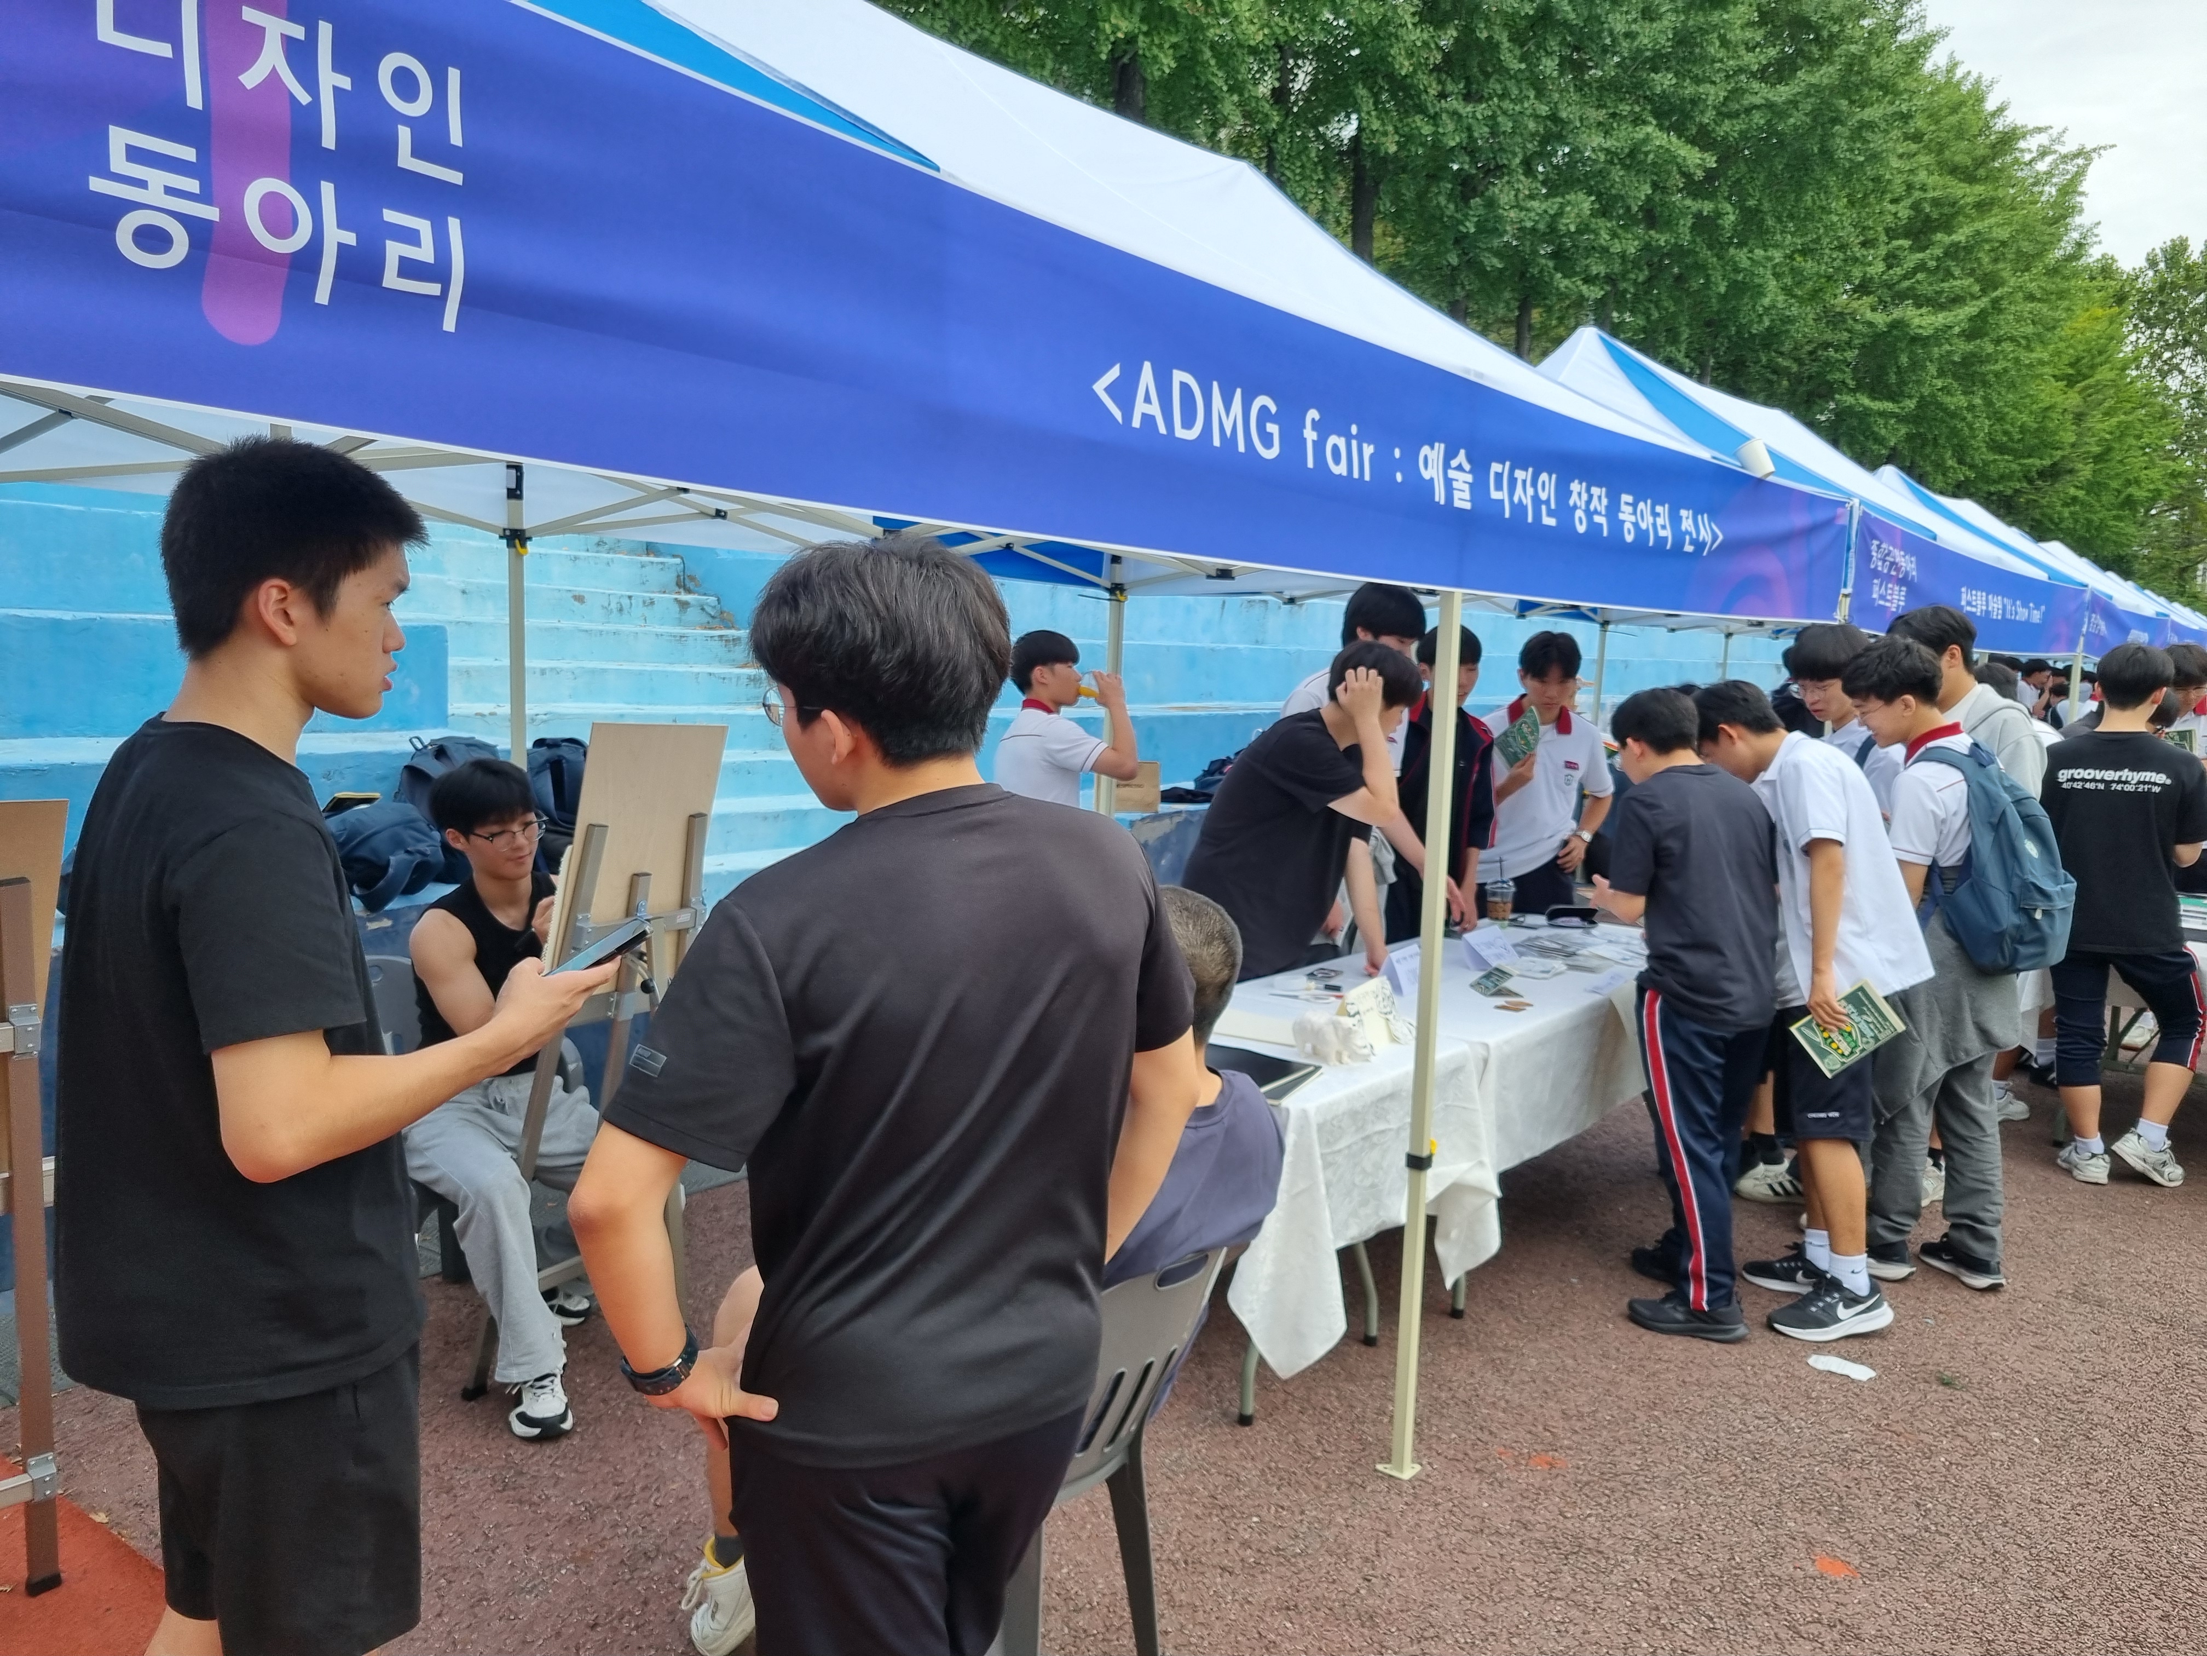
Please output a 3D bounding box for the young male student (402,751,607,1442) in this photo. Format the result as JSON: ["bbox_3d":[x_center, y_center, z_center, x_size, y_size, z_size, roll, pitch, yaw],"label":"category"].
[{"bbox_3d":[-1.323,0.519,3.771,0.600,1.310,0.900,-4,9,-41],"label":"young male student"}]

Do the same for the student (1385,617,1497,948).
[{"bbox_3d":[1.137,0.163,5.789,0.420,1.730,0.480,8,9,42],"label":"student"}]

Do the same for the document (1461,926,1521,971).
[{"bbox_3d":[1.072,0.320,4.580,0.115,0.095,0.210,7,8,36],"label":"document"}]

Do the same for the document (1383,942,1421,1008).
[{"bbox_3d":[0.772,0.355,4.185,0.115,0.095,0.210,7,8,36],"label":"document"}]

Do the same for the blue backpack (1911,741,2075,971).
[{"bbox_3d":[2.283,0.073,4.250,0.320,0.490,0.240,-7,0,-31],"label":"blue backpack"}]

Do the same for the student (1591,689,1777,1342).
[{"bbox_3d":[1.402,0.413,3.983,0.430,1.530,0.450,6,7,29],"label":"student"}]

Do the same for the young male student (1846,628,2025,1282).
[{"bbox_3d":[2.151,0.340,4.285,0.420,1.660,0.460,6,8,32],"label":"young male student"}]

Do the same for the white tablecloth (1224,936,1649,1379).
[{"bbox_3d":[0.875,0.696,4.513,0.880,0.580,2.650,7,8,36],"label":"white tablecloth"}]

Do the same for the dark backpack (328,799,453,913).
[{"bbox_3d":[-2.208,0.061,4.915,0.320,0.280,0.420,7,8,36],"label":"dark backpack"}]

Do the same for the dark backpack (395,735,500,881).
[{"bbox_3d":[-2.072,-0.063,5.250,0.240,0.440,0.330,7,8,36],"label":"dark backpack"}]

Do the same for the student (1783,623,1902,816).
[{"bbox_3d":[2.223,0.260,5.128,0.400,1.760,0.460,1,7,-12],"label":"student"}]

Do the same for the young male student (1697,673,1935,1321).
[{"bbox_3d":[1.803,0.432,4.200,0.580,1.600,0.460,4,7,14],"label":"young male student"}]

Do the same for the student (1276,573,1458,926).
[{"bbox_3d":[0.814,0.152,5.253,0.550,1.850,0.520,4,7,20],"label":"student"}]

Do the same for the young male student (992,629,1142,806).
[{"bbox_3d":[-0.138,0.154,5.408,0.450,1.610,0.460,1,7,-12],"label":"young male student"}]

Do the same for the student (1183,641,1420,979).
[{"bbox_3d":[0.498,0.319,4.259,0.700,1.590,0.500,6,8,29],"label":"student"}]

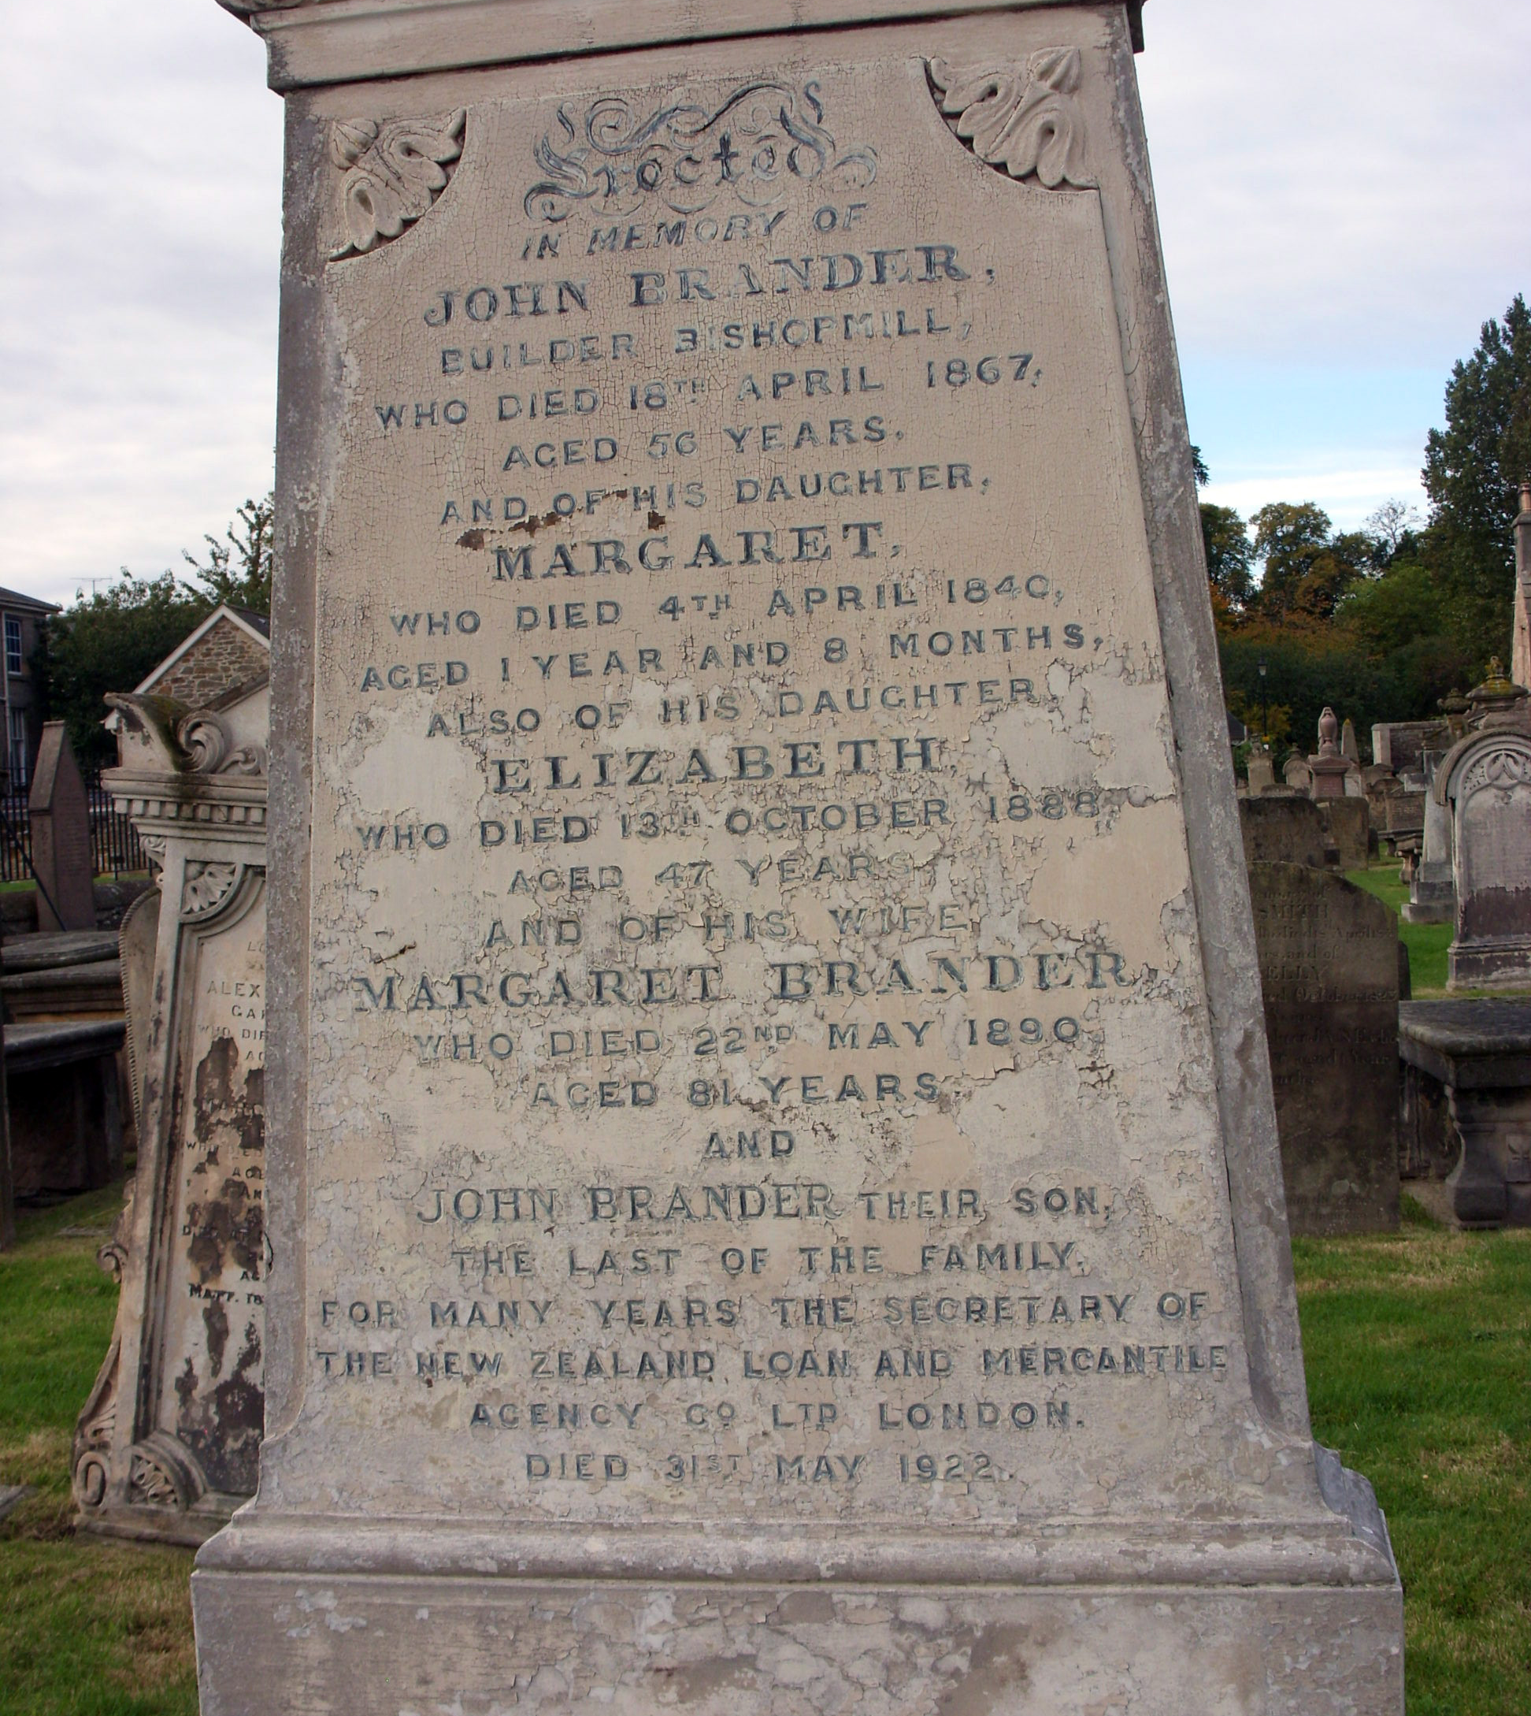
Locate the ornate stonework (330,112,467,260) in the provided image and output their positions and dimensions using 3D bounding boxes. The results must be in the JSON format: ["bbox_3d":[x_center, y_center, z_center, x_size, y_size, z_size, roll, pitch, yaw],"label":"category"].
[{"bbox_3d":[-0.388,-0.710,2.847,0.155,0.140,0.030,-2,1,11],"label":"ornate stonework"}]

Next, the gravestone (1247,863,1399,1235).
[{"bbox_3d":[1.657,0.633,9.130,0.929,1.247,0.130,0,2,11],"label":"gravestone"}]

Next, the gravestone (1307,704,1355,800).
[{"bbox_3d":[10.665,-1.500,51.031,0.920,2.730,0.920,-2,1,11],"label":"gravestone"}]

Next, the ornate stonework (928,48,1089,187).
[{"bbox_3d":[0.243,-0.740,2.724,0.156,0.138,0.030,-2,1,11],"label":"ornate stonework"}]

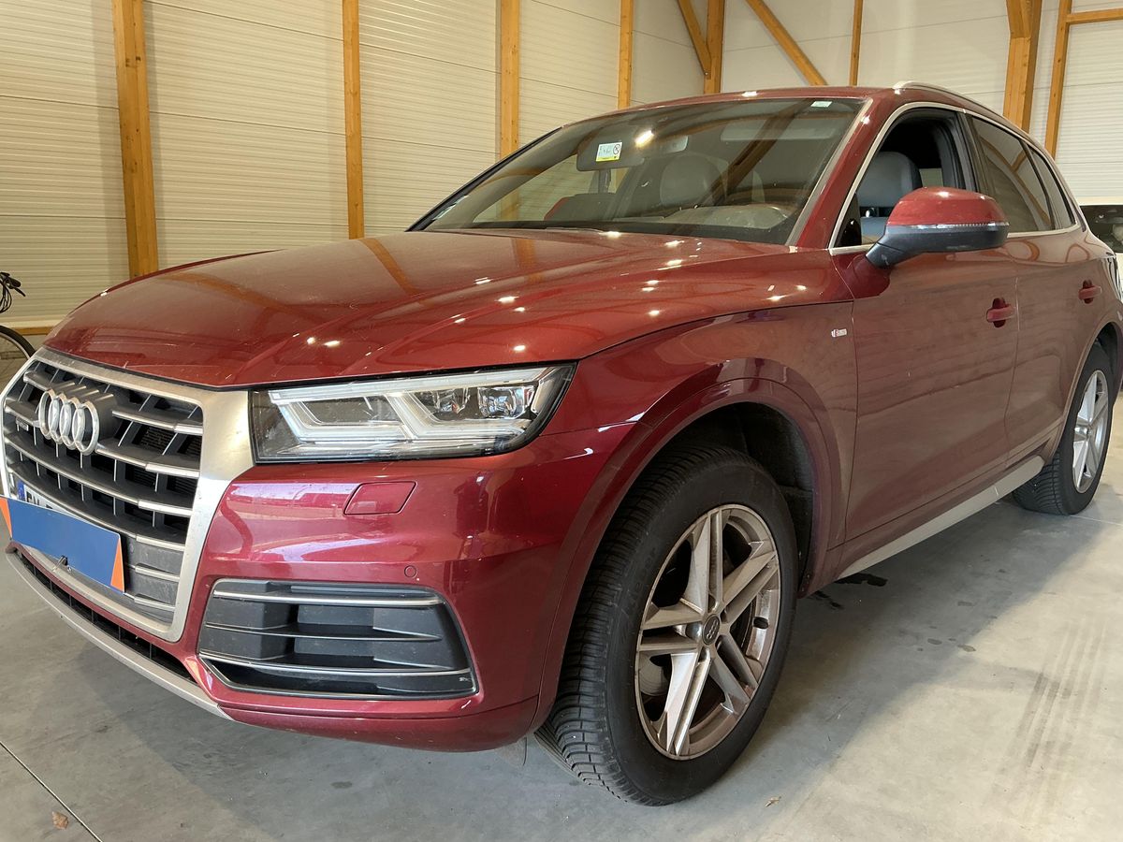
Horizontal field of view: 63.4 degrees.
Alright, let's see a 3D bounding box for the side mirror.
[{"bbox_3d":[0.960,-0.503,2.331,0.240,0.200,0.270,10,15,43],"label":"side mirror"}]

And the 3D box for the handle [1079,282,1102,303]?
[{"bbox_3d":[2.066,-0.501,3.564,0.060,0.082,0.215,10,15,43],"label":"handle"}]

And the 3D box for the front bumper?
[{"bbox_3d":[-0.749,0.227,2.037,1.860,0.600,0.630,10,15,43],"label":"front bumper"}]

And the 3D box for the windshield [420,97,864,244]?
[{"bbox_3d":[0.223,-0.771,2.888,1.390,0.130,0.790,10,52,43],"label":"windshield"}]

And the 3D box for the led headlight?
[{"bbox_3d":[-0.242,-0.004,1.524,0.390,0.175,0.420,10,15,43],"label":"led headlight"}]

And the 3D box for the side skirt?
[{"bbox_3d":[1.240,0.271,2.886,0.090,0.095,1.650,10,15,43],"label":"side skirt"}]

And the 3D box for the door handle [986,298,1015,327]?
[{"bbox_3d":[1.376,-0.343,2.857,0.060,0.085,0.215,10,15,43],"label":"door handle"}]

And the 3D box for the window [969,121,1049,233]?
[{"bbox_3d":[1.597,-0.854,3.222,0.050,0.365,0.710,-13,-2,45],"label":"window"}]

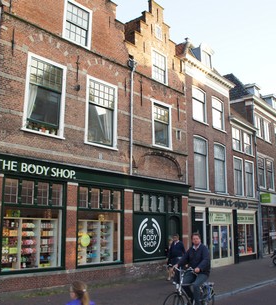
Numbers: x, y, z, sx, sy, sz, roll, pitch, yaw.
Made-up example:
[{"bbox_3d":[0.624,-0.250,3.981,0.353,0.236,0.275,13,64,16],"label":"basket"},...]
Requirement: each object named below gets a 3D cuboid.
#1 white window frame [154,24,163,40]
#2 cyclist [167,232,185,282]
[{"bbox_3d":[0.909,-5.368,15.421,0.150,0.620,0.486,-11,-16,43],"label":"white window frame"},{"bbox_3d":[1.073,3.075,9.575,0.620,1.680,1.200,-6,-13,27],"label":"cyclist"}]

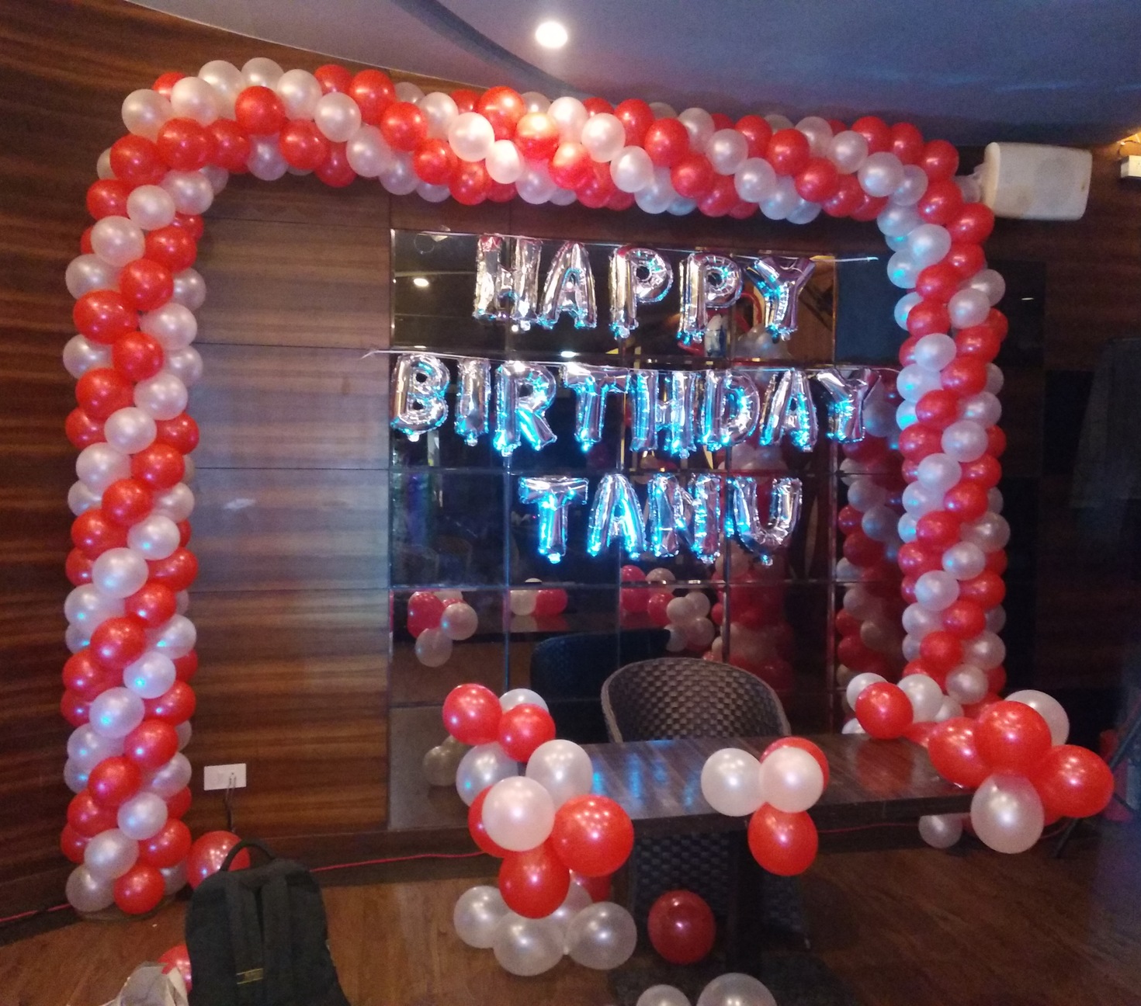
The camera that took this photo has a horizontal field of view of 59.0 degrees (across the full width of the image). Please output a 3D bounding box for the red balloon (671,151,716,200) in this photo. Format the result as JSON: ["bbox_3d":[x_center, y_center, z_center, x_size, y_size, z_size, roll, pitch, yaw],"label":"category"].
[{"bbox_3d":[0.434,-1.149,3.535,0.160,0.160,0.160,0,0,0],"label":"red balloon"}]

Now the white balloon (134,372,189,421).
[{"bbox_3d":[-1.353,-0.353,3.330,0.180,0.166,0.177,0,0,-12],"label":"white balloon"}]

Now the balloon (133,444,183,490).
[{"bbox_3d":[-1.365,-0.121,3.330,0.177,0.159,0.171,0,0,-12],"label":"balloon"}]

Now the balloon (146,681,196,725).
[{"bbox_3d":[-1.355,0.678,3.420,0.160,0.150,0.160,0,2,-11],"label":"balloon"}]

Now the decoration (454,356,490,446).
[{"bbox_3d":[-0.363,-0.370,3.690,0.130,0.320,0.060,0,2,-11],"label":"decoration"}]

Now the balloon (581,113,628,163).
[{"bbox_3d":[0.122,-1.307,3.600,0.165,0.170,0.180,0,1,0],"label":"balloon"}]

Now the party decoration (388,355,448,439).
[{"bbox_3d":[-0.552,-0.386,3.670,0.210,0.315,0.060,0,2,-11],"label":"party decoration"}]

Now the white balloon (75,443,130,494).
[{"bbox_3d":[-1.478,-0.109,3.182,0.165,0.162,0.165,0,1,-11],"label":"white balloon"}]

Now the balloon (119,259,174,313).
[{"bbox_3d":[-1.390,-0.711,3.300,0.182,0.175,0.182,0,0,-12],"label":"balloon"}]

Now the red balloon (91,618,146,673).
[{"bbox_3d":[-1.482,0.463,3.310,0.186,0.179,0.186,0,0,-12],"label":"red balloon"}]

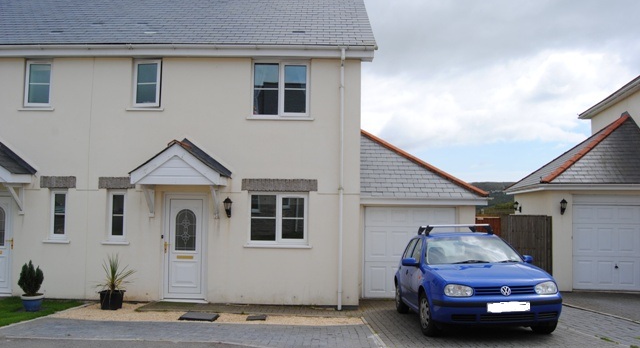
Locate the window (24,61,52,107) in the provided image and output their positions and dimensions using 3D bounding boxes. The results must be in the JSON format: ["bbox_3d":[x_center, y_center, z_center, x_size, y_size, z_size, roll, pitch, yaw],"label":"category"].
[{"bbox_3d":[-5.738,-1.825,9.825,0.534,0.955,0.100,1,-3,1],"label":"window"}]

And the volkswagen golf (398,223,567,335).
[{"bbox_3d":[2.283,1.645,7.870,1.760,1.510,4.150,-1,-9,0],"label":"volkswagen golf"}]

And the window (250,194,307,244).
[{"bbox_3d":[-0.815,0.895,9.671,1.187,1.032,0.090,1,-3,2],"label":"window"}]

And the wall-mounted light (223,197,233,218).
[{"bbox_3d":[-1.811,0.672,9.495,0.181,0.421,0.220,1,-3,2],"label":"wall-mounted light"}]

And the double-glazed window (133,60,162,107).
[{"bbox_3d":[-3.502,-1.824,9.792,0.540,0.962,0.100,1,-3,1],"label":"double-glazed window"}]

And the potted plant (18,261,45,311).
[{"bbox_3d":[-5.092,1.961,8.473,0.400,0.863,0.400,1,-3,1],"label":"potted plant"}]

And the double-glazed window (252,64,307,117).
[{"bbox_3d":[-0.787,-1.710,9.746,1.152,1.110,0.100,1,-3,1],"label":"double-glazed window"}]

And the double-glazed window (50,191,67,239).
[{"bbox_3d":[-5.323,0.832,9.846,0.354,1.027,0.090,1,-3,2],"label":"double-glazed window"}]

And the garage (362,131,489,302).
[{"bbox_3d":[2.472,0.891,13.859,3.025,4.374,5.500,1,-3,2],"label":"garage"}]

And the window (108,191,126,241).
[{"bbox_3d":[-4.103,0.848,9.798,0.365,1.022,0.090,1,-3,2],"label":"window"}]

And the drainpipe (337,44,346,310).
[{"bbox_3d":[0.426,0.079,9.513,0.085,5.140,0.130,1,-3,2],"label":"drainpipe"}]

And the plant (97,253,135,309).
[{"bbox_3d":[-3.749,1.968,8.851,0.650,0.981,0.600,1,-3,1],"label":"plant"}]

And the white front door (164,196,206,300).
[{"bbox_3d":[-2.693,1.474,9.639,0.832,2.103,0.100,1,-3,1],"label":"white front door"}]

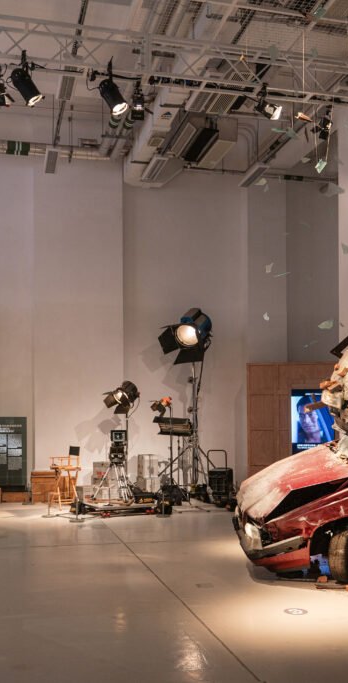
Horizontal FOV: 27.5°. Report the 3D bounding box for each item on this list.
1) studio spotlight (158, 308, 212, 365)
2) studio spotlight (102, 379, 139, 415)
[{"bbox_3d":[0.228,-0.091,13.000,0.800,0.750,0.750,-2,26,35],"label":"studio spotlight"},{"bbox_3d":[-0.915,0.985,12.400,0.540,0.460,0.450,-34,15,-30],"label":"studio spotlight"}]

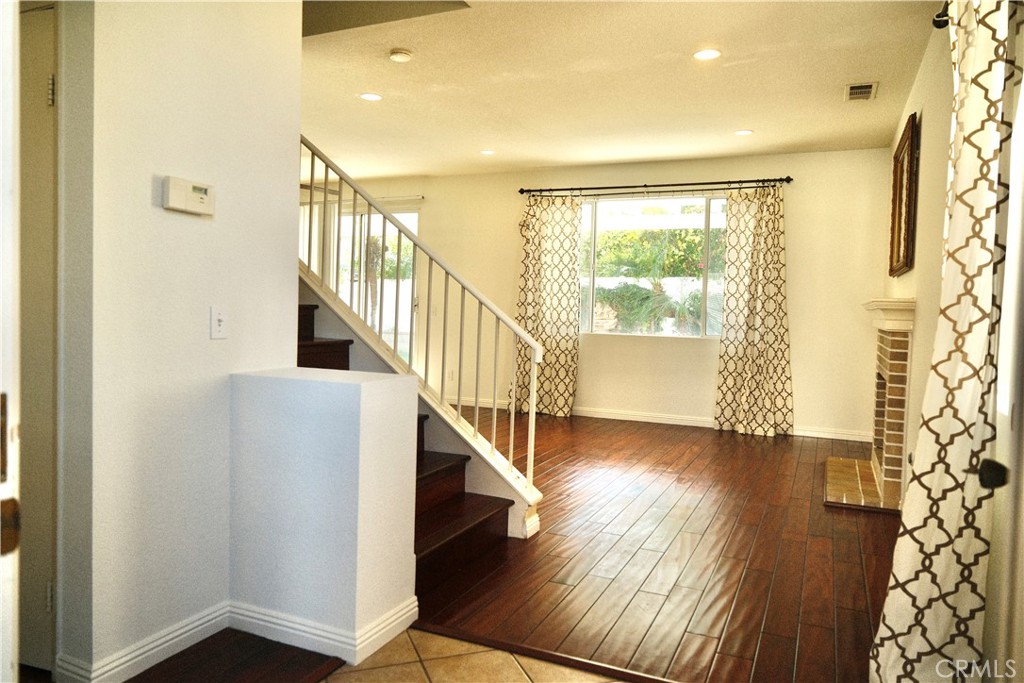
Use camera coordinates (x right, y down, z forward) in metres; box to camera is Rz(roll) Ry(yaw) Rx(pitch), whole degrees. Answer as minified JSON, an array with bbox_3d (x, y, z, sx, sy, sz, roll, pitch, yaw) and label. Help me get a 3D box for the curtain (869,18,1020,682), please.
[{"bbox_3d":[1.355,-0.134,2.165,0.276,2.445,0.804,3,3,25],"label":"curtain"}]

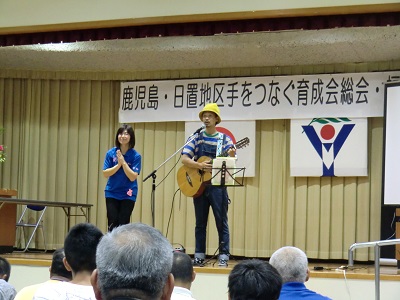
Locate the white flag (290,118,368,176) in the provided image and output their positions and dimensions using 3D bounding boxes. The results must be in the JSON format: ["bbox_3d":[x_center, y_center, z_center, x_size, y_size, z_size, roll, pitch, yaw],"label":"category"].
[{"bbox_3d":[1.787,-0.034,12.100,1.080,0.800,0.030,0,-6,20],"label":"white flag"}]

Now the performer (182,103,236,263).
[{"bbox_3d":[0.097,0.371,9.450,0.570,1.730,0.420,0,-6,22],"label":"performer"}]

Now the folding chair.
[{"bbox_3d":[-2.534,1.113,12.900,0.460,0.760,0.490,-2,-6,35],"label":"folding chair"}]

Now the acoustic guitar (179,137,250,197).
[{"bbox_3d":[0.138,0.133,9.330,1.020,0.400,0.115,-33,-23,28],"label":"acoustic guitar"}]

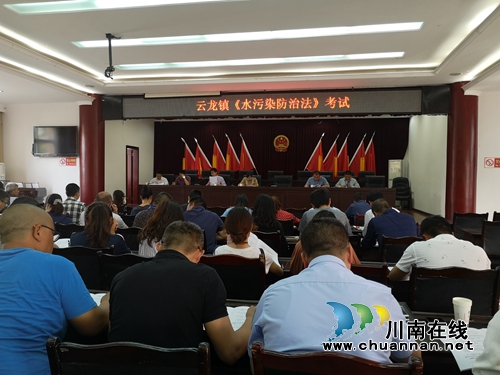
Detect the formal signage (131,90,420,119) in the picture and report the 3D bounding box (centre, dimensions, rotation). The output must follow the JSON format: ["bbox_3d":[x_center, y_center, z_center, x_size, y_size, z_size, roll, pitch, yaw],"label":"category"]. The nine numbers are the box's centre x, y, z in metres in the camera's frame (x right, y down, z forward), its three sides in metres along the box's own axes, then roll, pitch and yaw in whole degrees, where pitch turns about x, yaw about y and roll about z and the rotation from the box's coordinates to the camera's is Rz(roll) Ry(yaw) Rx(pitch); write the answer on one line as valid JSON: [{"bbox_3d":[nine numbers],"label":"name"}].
[{"bbox_3d":[0.293,-1.952,9.150,7.100,0.520,0.140,1,2,11],"label":"formal signage"}]

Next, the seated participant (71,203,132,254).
[{"bbox_3d":[-1.078,0.704,2.924,0.500,1.200,0.800,1,1,11],"label":"seated participant"}]

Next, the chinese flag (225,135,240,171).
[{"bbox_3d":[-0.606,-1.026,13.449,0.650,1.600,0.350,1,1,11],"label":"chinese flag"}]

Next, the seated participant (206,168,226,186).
[{"bbox_3d":[-0.907,0.090,10.720,0.540,1.220,0.700,1,1,11],"label":"seated participant"}]

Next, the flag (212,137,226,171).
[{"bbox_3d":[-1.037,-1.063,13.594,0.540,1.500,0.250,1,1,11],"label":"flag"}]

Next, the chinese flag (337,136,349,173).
[{"bbox_3d":[2.867,-0.935,12.155,0.480,1.300,0.200,1,2,11],"label":"chinese flag"}]

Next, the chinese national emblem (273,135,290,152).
[{"bbox_3d":[1.136,-1.556,13.887,0.560,0.610,0.080,1,1,11],"label":"chinese national emblem"}]

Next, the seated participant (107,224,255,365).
[{"bbox_3d":[-0.263,0.726,1.555,0.560,1.200,0.820,1,1,11],"label":"seated participant"}]

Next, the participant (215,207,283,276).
[{"bbox_3d":[0.000,0.735,2.660,0.500,1.220,0.720,1,1,9],"label":"participant"}]

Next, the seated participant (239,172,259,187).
[{"bbox_3d":[-0.040,0.160,10.550,0.540,1.120,0.700,1,1,11],"label":"seated participant"}]

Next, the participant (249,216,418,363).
[{"bbox_3d":[0.295,0.741,1.415,0.600,1.270,0.800,1,2,11],"label":"participant"}]

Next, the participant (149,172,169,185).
[{"bbox_3d":[-2.492,0.120,10.616,0.560,1.140,0.750,1,2,11],"label":"participant"}]

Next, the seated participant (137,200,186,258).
[{"bbox_3d":[-0.613,0.689,2.855,0.480,1.200,0.800,1,1,11],"label":"seated participant"}]

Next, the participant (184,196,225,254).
[{"bbox_3d":[-0.458,0.681,3.577,0.500,1.230,0.780,1,2,11],"label":"participant"}]

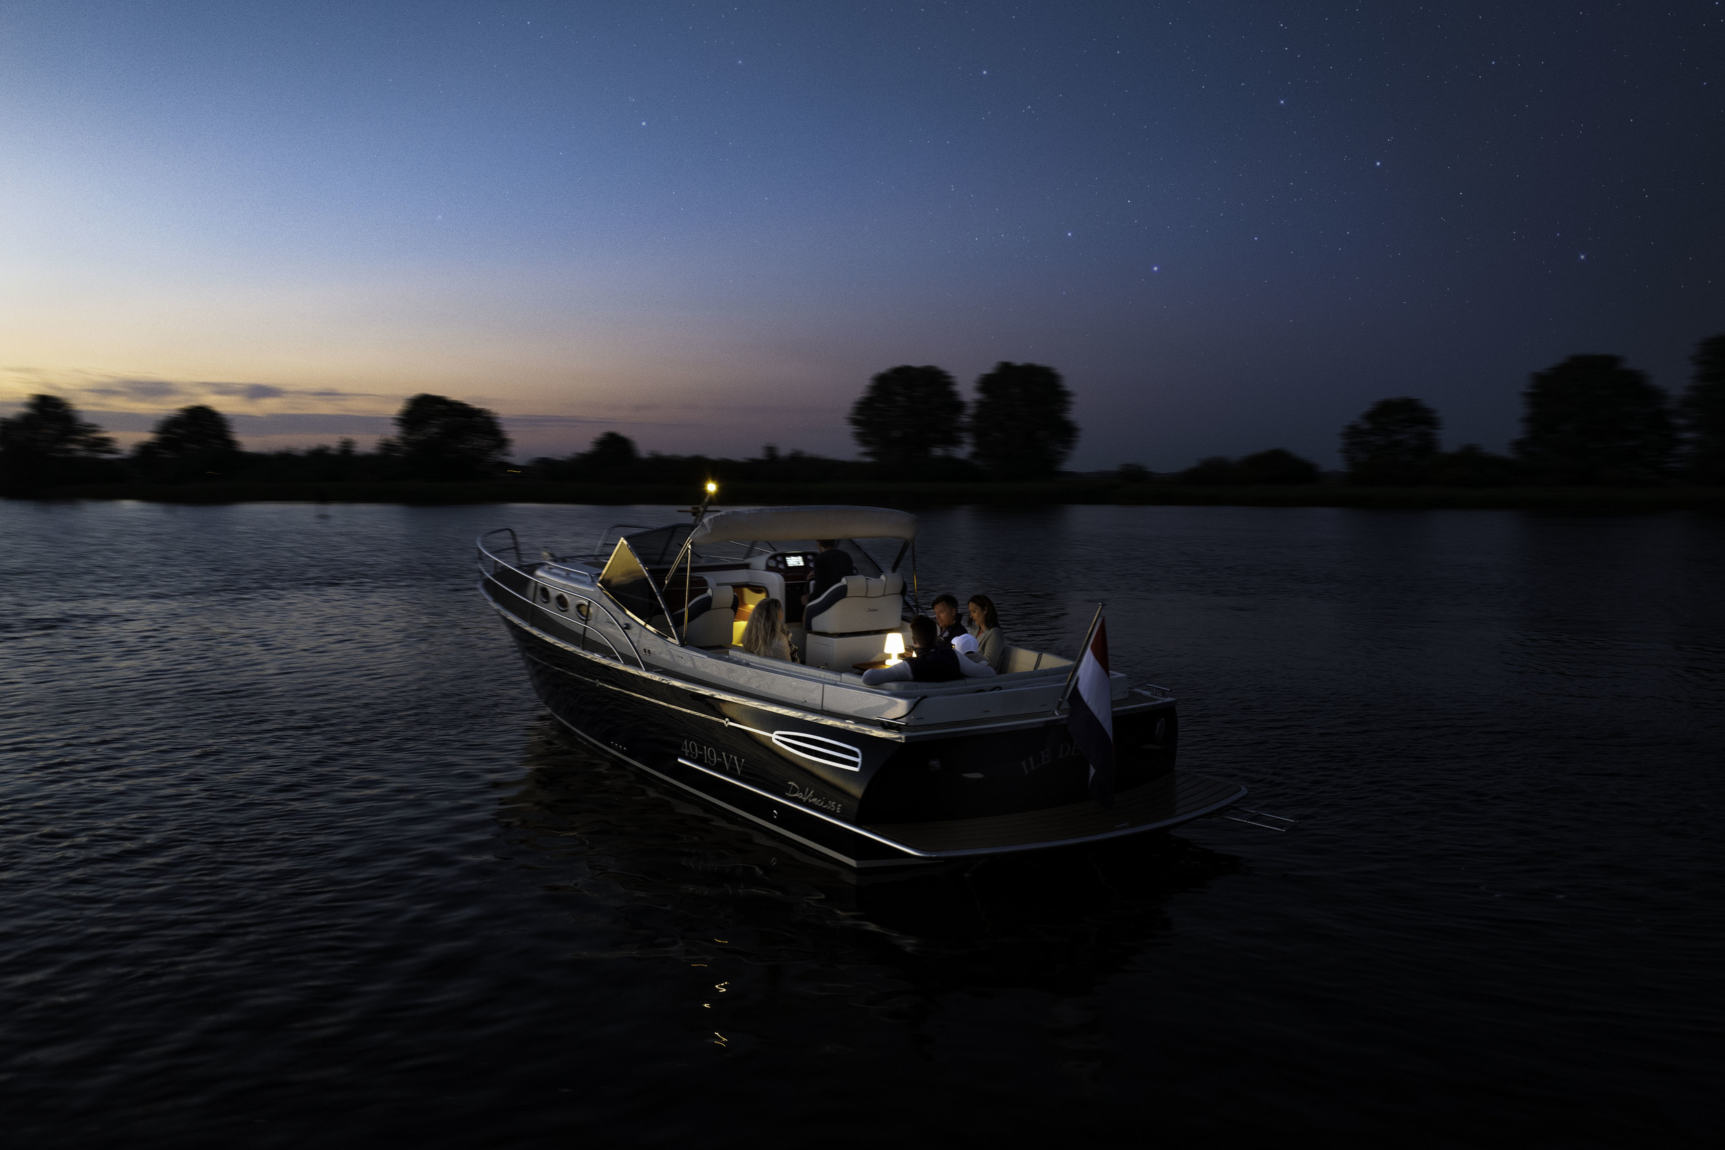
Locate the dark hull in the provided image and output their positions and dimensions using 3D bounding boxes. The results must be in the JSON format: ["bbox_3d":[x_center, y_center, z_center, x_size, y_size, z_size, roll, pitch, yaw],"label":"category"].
[{"bbox_3d":[-1.614,1.022,13.737,3.567,1.568,10.988,-2,4,-38],"label":"dark hull"}]

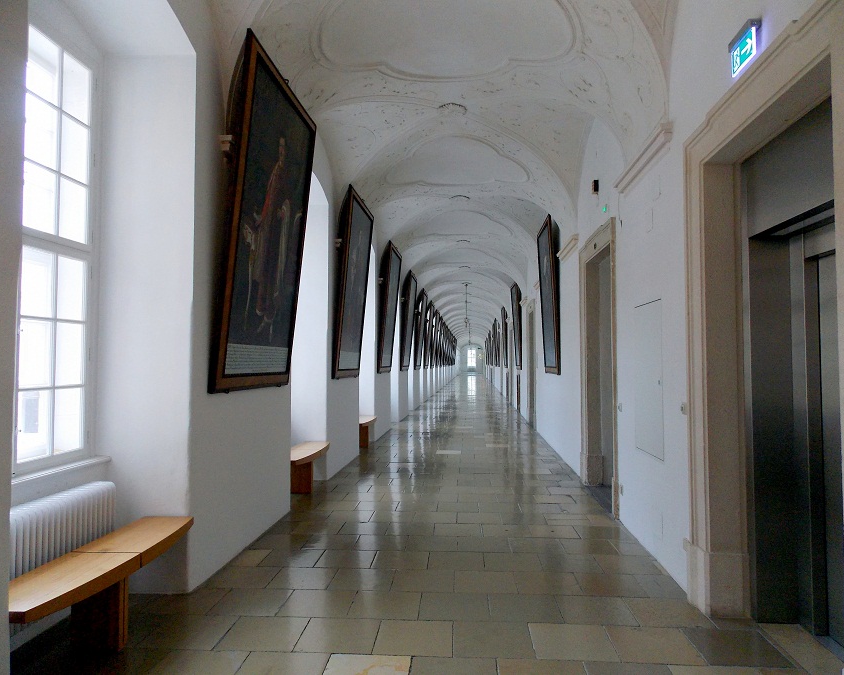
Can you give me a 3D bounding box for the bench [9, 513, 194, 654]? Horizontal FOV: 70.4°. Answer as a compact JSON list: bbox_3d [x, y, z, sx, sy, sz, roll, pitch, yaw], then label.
[{"bbox_3d":[-1.607,1.331,3.025,0.385,0.473,1.440,0,-2,5],"label":"bench"}]

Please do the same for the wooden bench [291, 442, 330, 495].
[{"bbox_3d":[-1.306,1.500,6.664,0.375,0.480,1.395,0,-2,4],"label":"wooden bench"}]

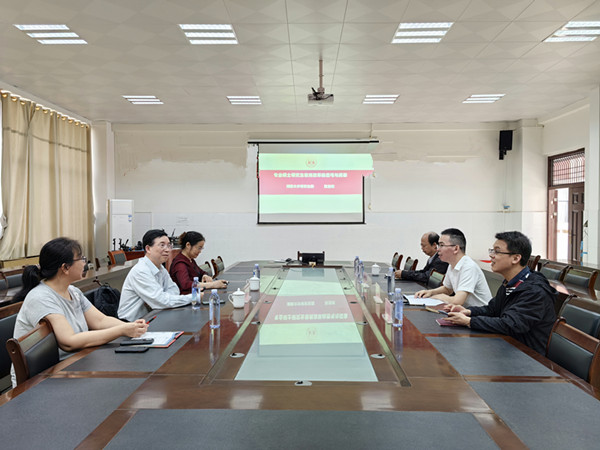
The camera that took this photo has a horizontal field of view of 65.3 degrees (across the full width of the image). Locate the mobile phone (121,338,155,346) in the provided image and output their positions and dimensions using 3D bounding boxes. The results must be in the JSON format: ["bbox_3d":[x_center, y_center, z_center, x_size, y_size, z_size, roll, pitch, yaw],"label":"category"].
[{"bbox_3d":[-0.845,0.615,2.455,0.160,0.010,0.077,0,1,-9],"label":"mobile phone"}]

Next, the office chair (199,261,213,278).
[{"bbox_3d":[-0.883,0.864,5.336,0.540,0.870,0.460,0,1,2],"label":"office chair"}]

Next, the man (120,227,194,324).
[{"bbox_3d":[-1.030,0.699,3.540,0.680,1.320,0.530,0,1,18],"label":"man"}]

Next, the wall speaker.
[{"bbox_3d":[4.408,-1.801,10.000,0.230,0.400,0.220,0,1,12],"label":"wall speaker"}]

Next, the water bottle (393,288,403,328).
[{"bbox_3d":[0.600,0.504,2.870,0.064,0.228,0.064,0,1,2],"label":"water bottle"}]

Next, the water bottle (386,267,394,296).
[{"bbox_3d":[0.776,0.483,4.000,0.064,0.228,0.064,0,1,2],"label":"water bottle"}]

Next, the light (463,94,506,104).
[{"bbox_3d":[3.239,-2.211,8.243,0.600,0.060,0.600,0,1,2],"label":"light"}]

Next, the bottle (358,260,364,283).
[{"bbox_3d":[0.633,0.469,4.800,0.064,0.228,0.064,0,1,2],"label":"bottle"}]

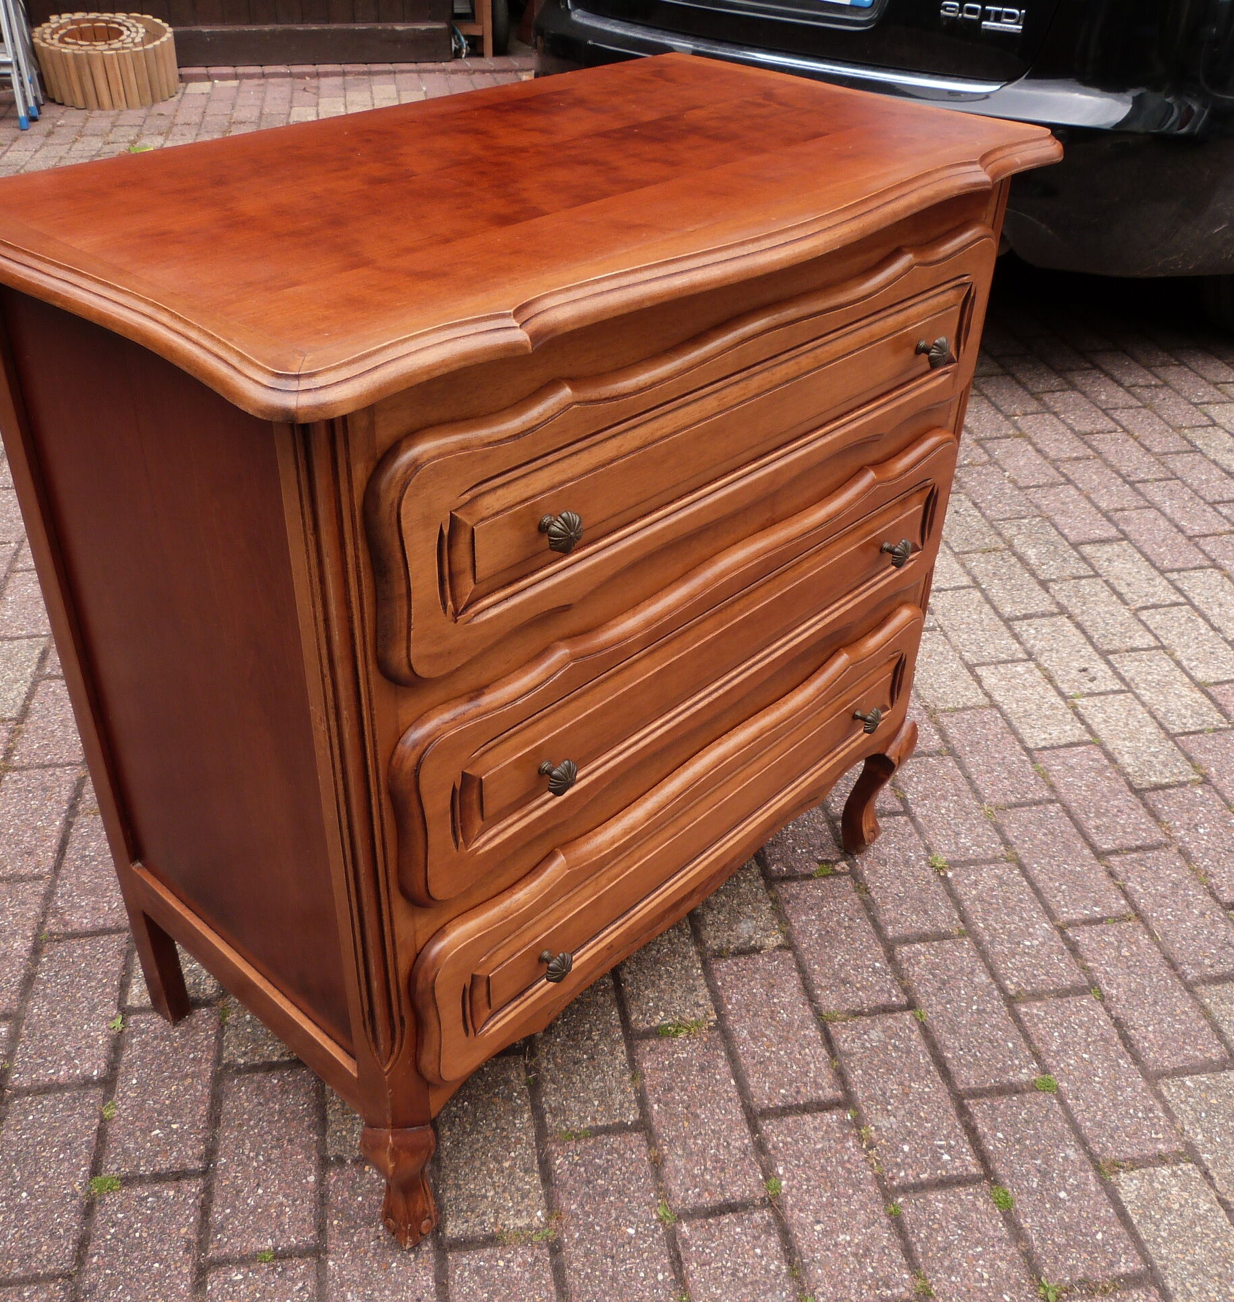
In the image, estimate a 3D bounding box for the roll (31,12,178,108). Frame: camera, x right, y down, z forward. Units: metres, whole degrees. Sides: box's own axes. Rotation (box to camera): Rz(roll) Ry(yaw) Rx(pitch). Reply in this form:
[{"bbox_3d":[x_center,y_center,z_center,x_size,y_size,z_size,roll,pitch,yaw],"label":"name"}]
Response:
[{"bbox_3d":[-1.908,-2.221,4.710,0.500,0.200,0.510,2,39,-2],"label":"roll"}]

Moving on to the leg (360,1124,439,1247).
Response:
[{"bbox_3d":[-0.182,0.446,1.069,0.065,0.173,0.070,1,35,-2],"label":"leg"}]

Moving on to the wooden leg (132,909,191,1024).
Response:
[{"bbox_3d":[-0.459,0.305,1.264,0.036,0.168,0.026,29,43,34],"label":"wooden leg"}]

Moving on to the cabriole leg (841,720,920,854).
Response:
[{"bbox_3d":[0.312,0.162,1.506,0.070,0.173,0.063,1,35,-2],"label":"cabriole leg"}]

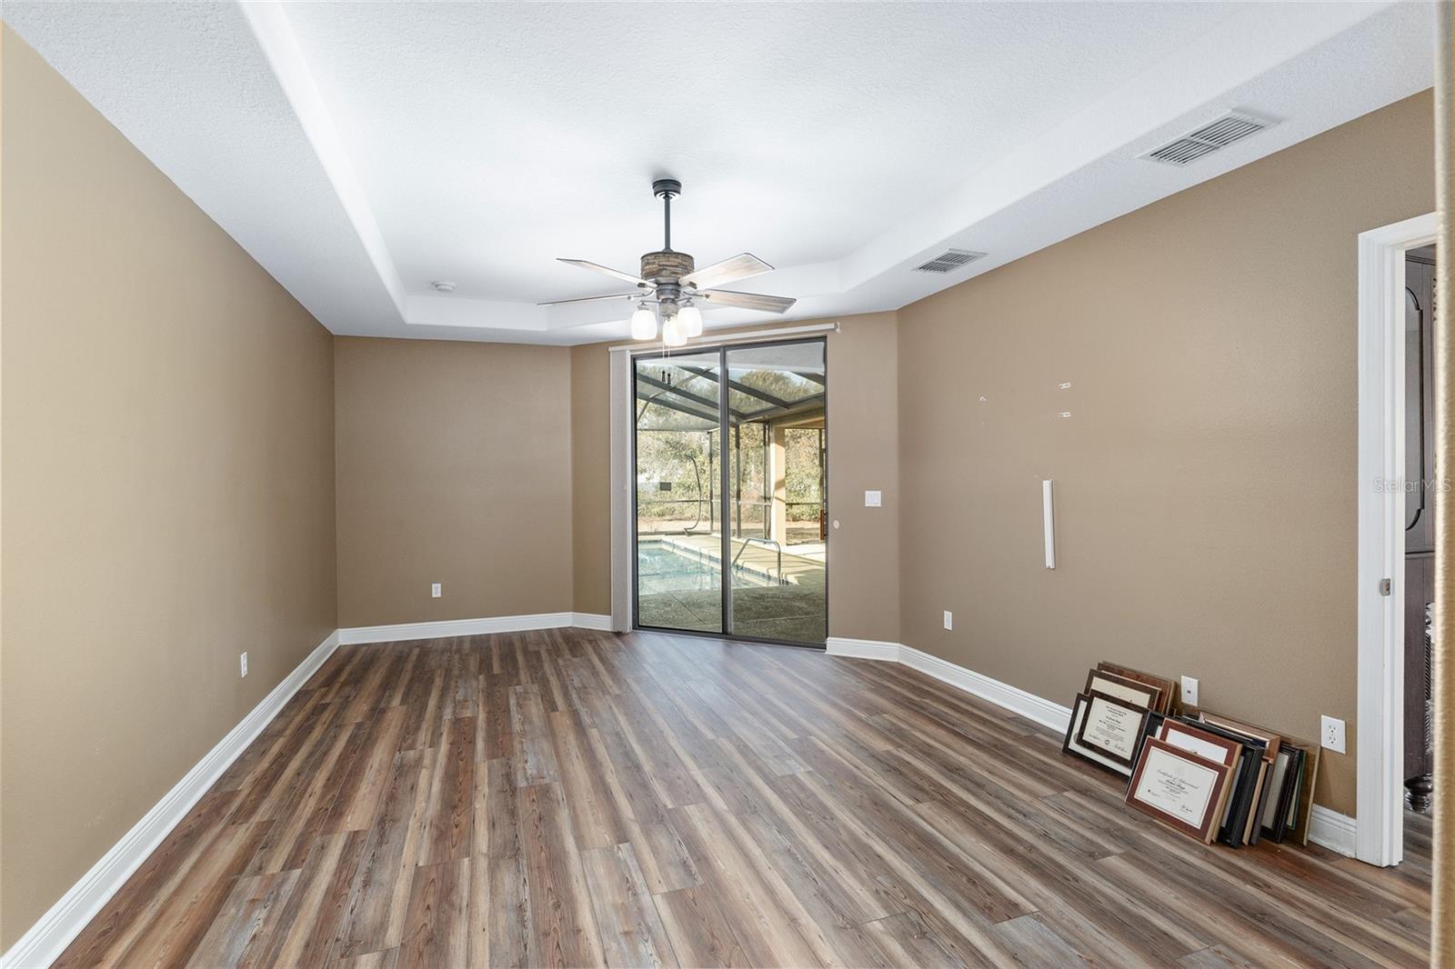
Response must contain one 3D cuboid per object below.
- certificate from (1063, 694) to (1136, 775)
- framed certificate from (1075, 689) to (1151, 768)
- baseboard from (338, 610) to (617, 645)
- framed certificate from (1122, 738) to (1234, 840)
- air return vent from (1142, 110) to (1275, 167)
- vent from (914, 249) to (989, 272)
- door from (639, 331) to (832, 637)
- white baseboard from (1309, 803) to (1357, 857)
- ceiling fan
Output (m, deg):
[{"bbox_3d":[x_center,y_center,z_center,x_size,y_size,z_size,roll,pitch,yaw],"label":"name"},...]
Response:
[{"bbox_3d":[1.720,1.145,2.920,0.020,0.286,0.375,21,-7,-20],"label":"certificate"},{"bbox_3d":[1.731,1.094,2.905,0.020,0.267,0.287,21,-7,-19],"label":"framed certificate"},{"bbox_3d":[-2.083,1.225,5.490,2.216,0.142,0.295,-1,0,-13],"label":"baseboard"},{"bbox_3d":[1.727,1.163,2.484,0.024,0.274,0.307,27,-9,-19],"label":"framed certificate"},{"bbox_3d":[1.706,-1.227,2.307,0.236,0.020,0.338,-1,0,-21],"label":"air return vent"},{"bbox_3d":[1.224,-1.232,3.586,0.236,0.020,0.338,-1,0,-21],"label":"vent"},{"bbox_3d":[-0.032,0.075,5.285,1.770,2.400,0.100,0,0,24],"label":"door"},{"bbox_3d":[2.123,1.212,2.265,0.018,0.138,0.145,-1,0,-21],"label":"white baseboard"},{"bbox_3d":[-0.285,-1.076,3.072,1.270,0.770,1.260,-1,0,0],"label":"ceiling fan"}]

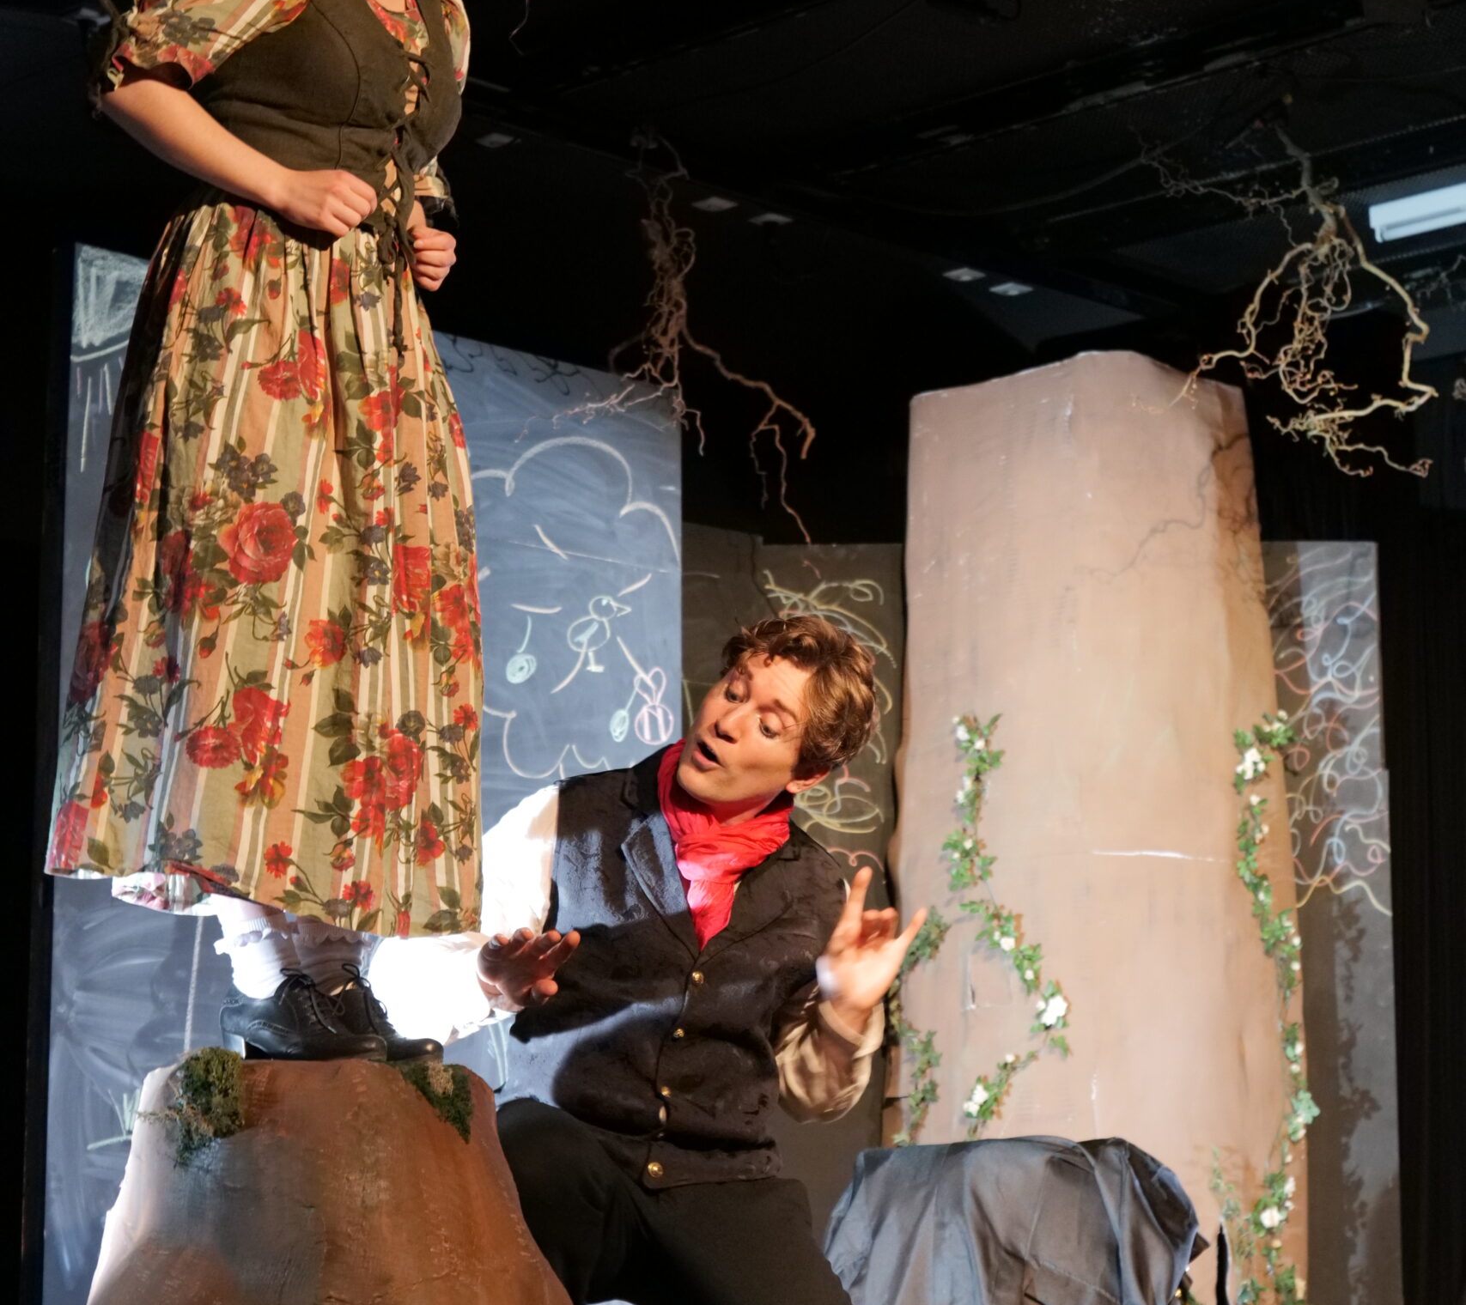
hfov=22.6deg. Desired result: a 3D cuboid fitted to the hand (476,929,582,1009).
[{"bbox_3d":[-0.260,0.407,4.679,0.125,0.100,0.140,4,-11,-20],"label":"hand"}]

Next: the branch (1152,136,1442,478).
[{"bbox_3d":[1.299,-0.823,8.466,0.650,0.860,0.460,0,-10,0],"label":"branch"}]

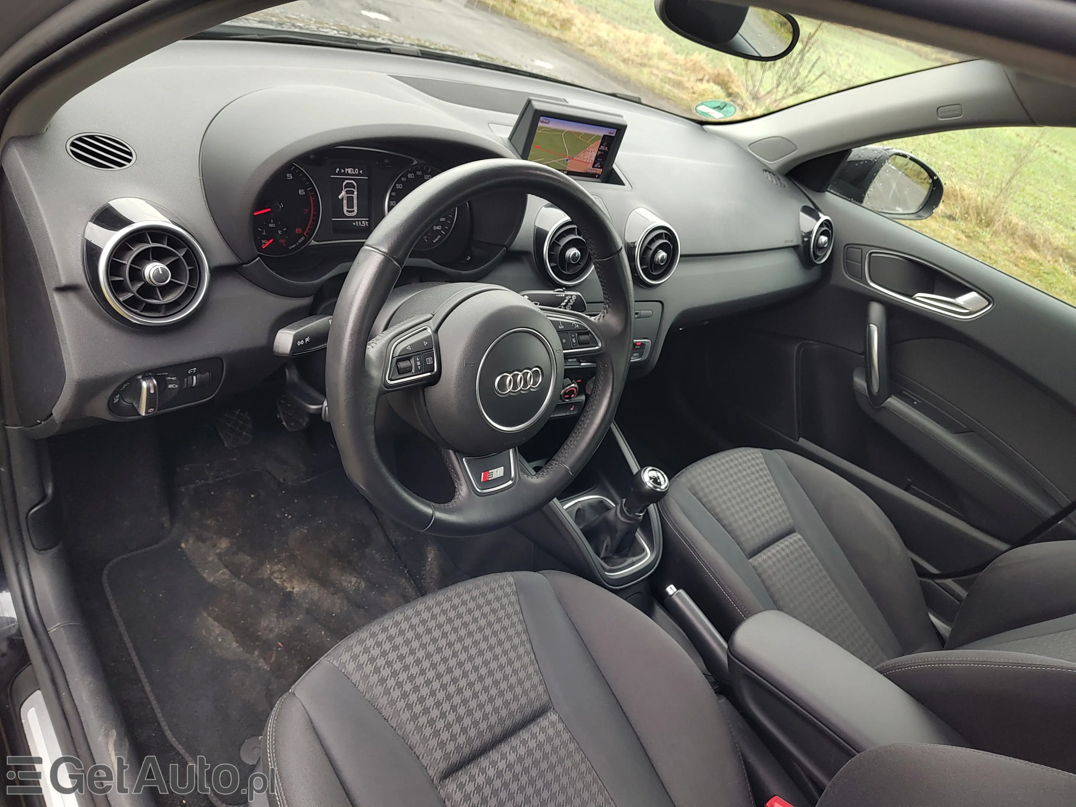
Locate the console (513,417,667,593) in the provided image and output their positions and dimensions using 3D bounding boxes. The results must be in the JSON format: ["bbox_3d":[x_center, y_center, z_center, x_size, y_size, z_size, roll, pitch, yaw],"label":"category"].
[{"bbox_3d":[0.090,0.147,1.161,0.200,0.160,0.280,-13,47,-41],"label":"console"}]

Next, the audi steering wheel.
[{"bbox_3d":[-0.047,-0.050,0.712,0.370,0.370,0.100,-13,26,-41],"label":"audi steering wheel"}]

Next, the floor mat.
[{"bbox_3d":[-0.393,0.300,1.130,0.450,0.030,0.580,-13,47,-41],"label":"floor mat"}]

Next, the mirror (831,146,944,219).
[{"bbox_3d":[0.753,-0.476,1.516,0.220,0.130,0.125,-5,41,-34],"label":"mirror"}]

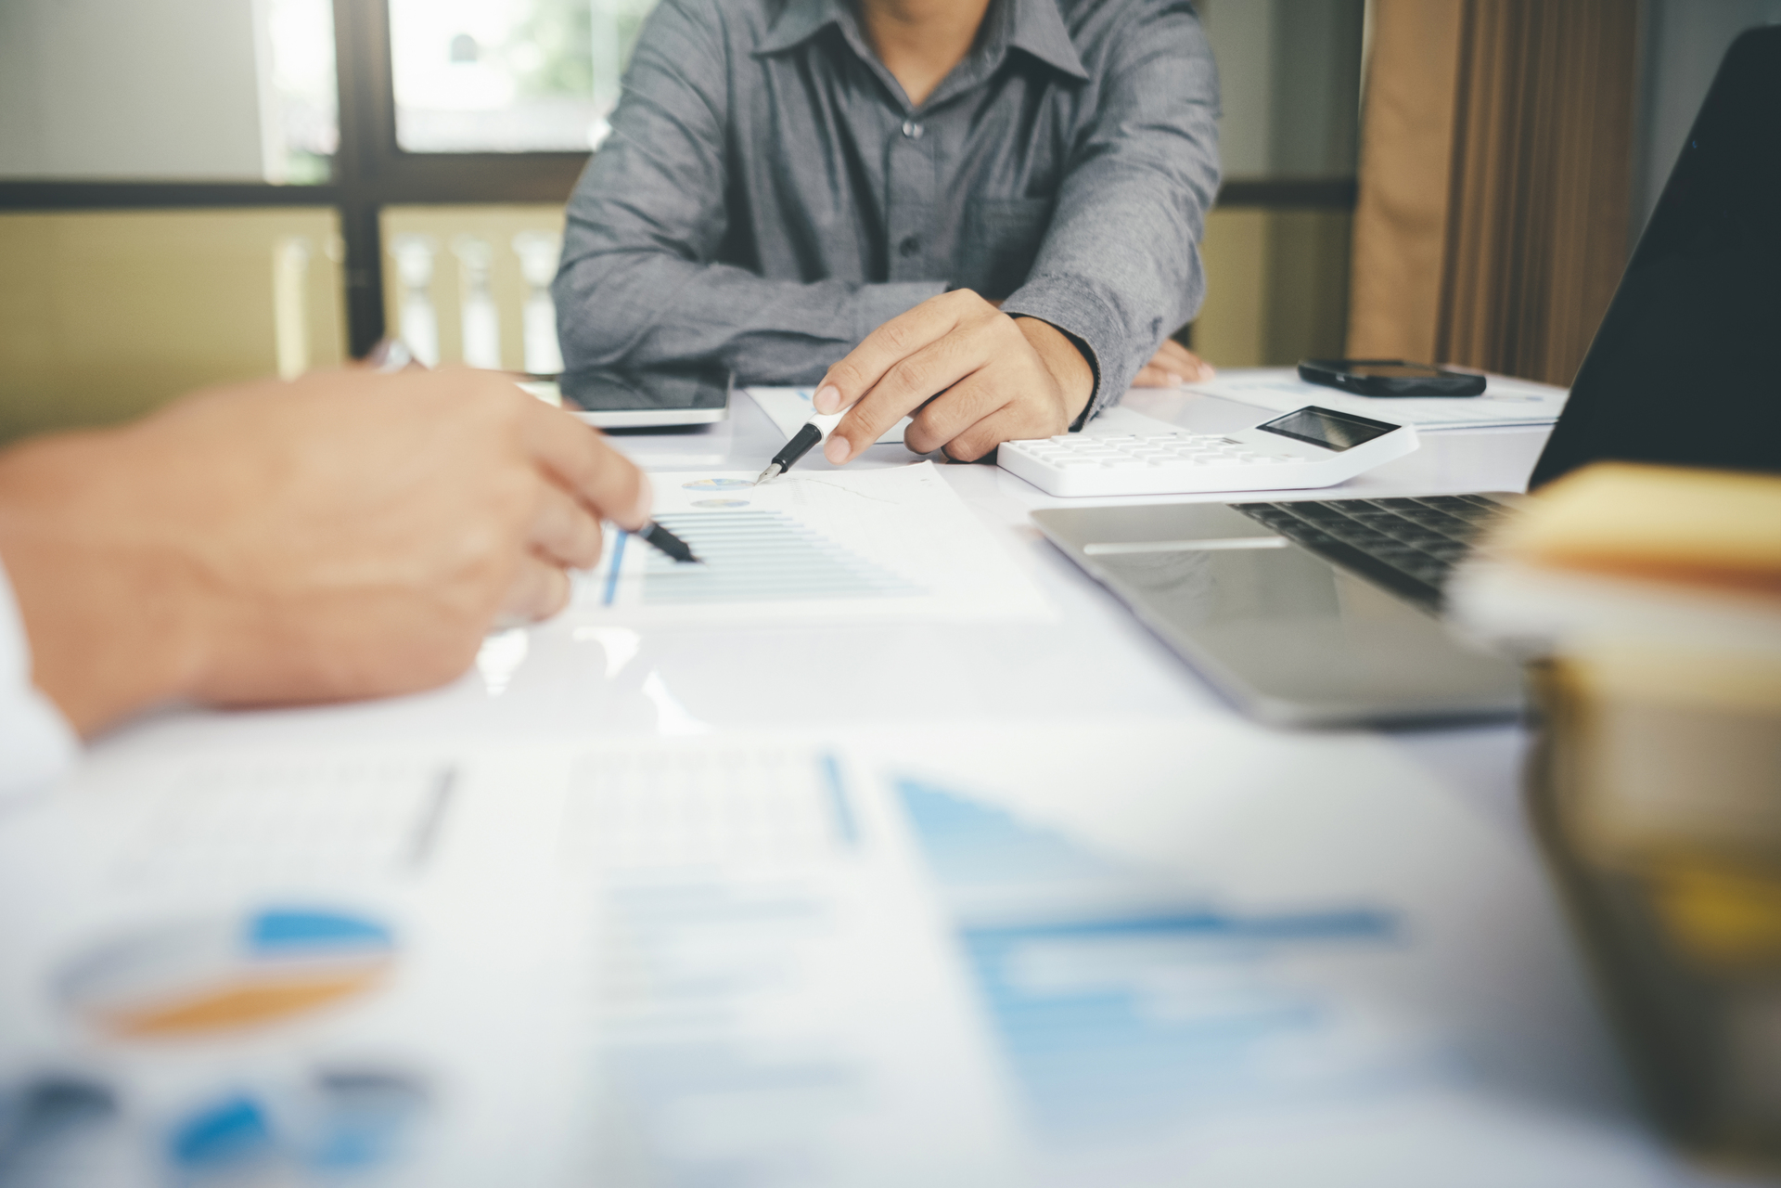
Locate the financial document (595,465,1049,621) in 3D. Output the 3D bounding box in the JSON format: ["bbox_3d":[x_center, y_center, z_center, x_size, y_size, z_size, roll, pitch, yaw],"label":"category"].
[{"bbox_3d":[-0.070,-0.025,0.669,0.210,0.003,0.302,-1,13,-6],"label":"financial document"}]

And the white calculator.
[{"bbox_3d":[0.144,-0.069,0.804,0.170,0.029,0.094,-2,13,-11],"label":"white calculator"}]

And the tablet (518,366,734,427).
[{"bbox_3d":[-0.162,-0.116,1.014,0.135,0.007,0.200,-1,13,-4],"label":"tablet"}]

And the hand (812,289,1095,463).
[{"bbox_3d":[0.031,-0.108,0.860,0.148,0.083,0.083,-9,16,-33],"label":"hand"}]

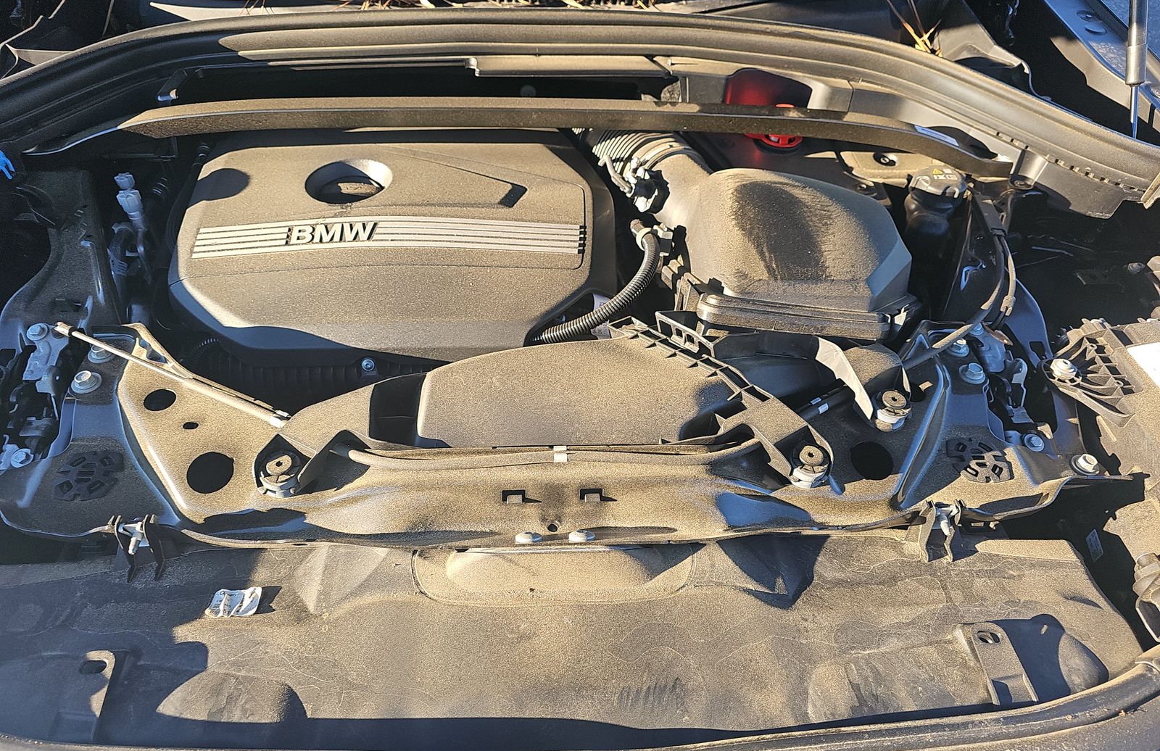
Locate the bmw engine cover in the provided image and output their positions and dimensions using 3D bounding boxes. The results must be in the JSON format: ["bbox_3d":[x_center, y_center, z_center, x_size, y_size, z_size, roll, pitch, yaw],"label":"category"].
[{"bbox_3d":[-0.204,-0.160,0.890,0.470,0.100,0.345,-1,47,-2],"label":"bmw engine cover"}]

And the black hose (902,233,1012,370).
[{"bbox_3d":[0.398,-0.081,0.778,0.049,0.050,0.259,30,53,24],"label":"black hose"}]

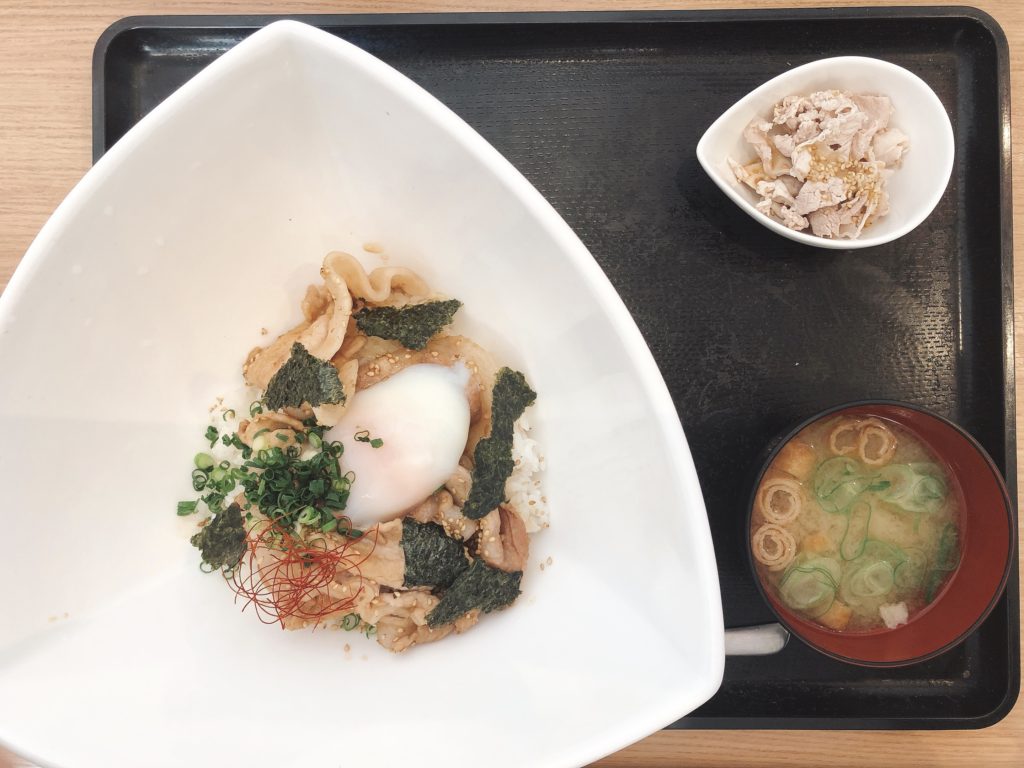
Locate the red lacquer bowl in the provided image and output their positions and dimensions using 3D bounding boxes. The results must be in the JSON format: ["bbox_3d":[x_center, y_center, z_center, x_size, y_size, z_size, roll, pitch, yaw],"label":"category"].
[{"bbox_3d":[0.150,0.061,0.368,0.108,0.063,0.108,0,89,1],"label":"red lacquer bowl"}]

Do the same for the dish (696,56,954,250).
[{"bbox_3d":[0.135,-0.099,0.378,0.110,0.045,0.083,0,89,1],"label":"dish"}]

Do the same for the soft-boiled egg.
[{"bbox_3d":[-0.043,0.023,0.316,0.048,0.038,0.069,39,90,1],"label":"soft-boiled egg"}]

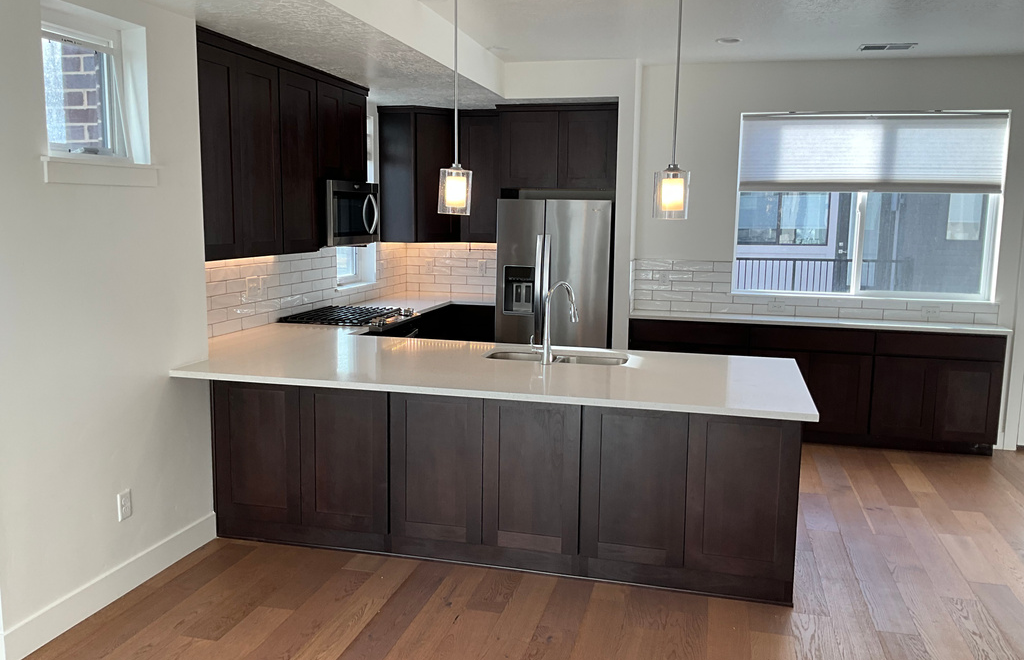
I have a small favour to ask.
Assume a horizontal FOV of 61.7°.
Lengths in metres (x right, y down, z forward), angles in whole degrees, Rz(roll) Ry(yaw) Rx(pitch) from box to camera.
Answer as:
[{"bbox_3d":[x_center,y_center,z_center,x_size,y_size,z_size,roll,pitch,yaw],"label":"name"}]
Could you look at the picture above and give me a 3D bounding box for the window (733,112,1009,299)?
[{"bbox_3d":[2.557,-0.895,6.222,1.802,1.331,0.091,3,8,14],"label":"window"}]

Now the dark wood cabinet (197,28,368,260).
[{"bbox_3d":[-1.406,-1.003,5.093,0.336,1.093,2.090,3,8,14],"label":"dark wood cabinet"}]

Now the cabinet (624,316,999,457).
[{"bbox_3d":[2.143,0.384,6.307,2.554,0.869,0.301,3,8,14],"label":"cabinet"}]

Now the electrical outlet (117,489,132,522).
[{"bbox_3d":[-1.643,0.743,3.640,0.007,0.118,0.078,3,8,14],"label":"electrical outlet"}]

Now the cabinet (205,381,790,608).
[{"bbox_3d":[-0.023,0.616,4.380,2.774,0.884,0.937,3,8,14],"label":"cabinet"}]

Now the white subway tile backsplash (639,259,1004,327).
[{"bbox_3d":[2.204,-0.290,6.370,2.583,0.402,0.030,3,8,14],"label":"white subway tile backsplash"}]

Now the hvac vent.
[{"bbox_3d":[2.475,-1.858,5.656,0.348,0.018,0.212,3,8,14],"label":"hvac vent"}]

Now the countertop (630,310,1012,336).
[{"bbox_3d":[2.157,-0.060,6.232,2.572,0.030,0.323,3,8,14],"label":"countertop"}]

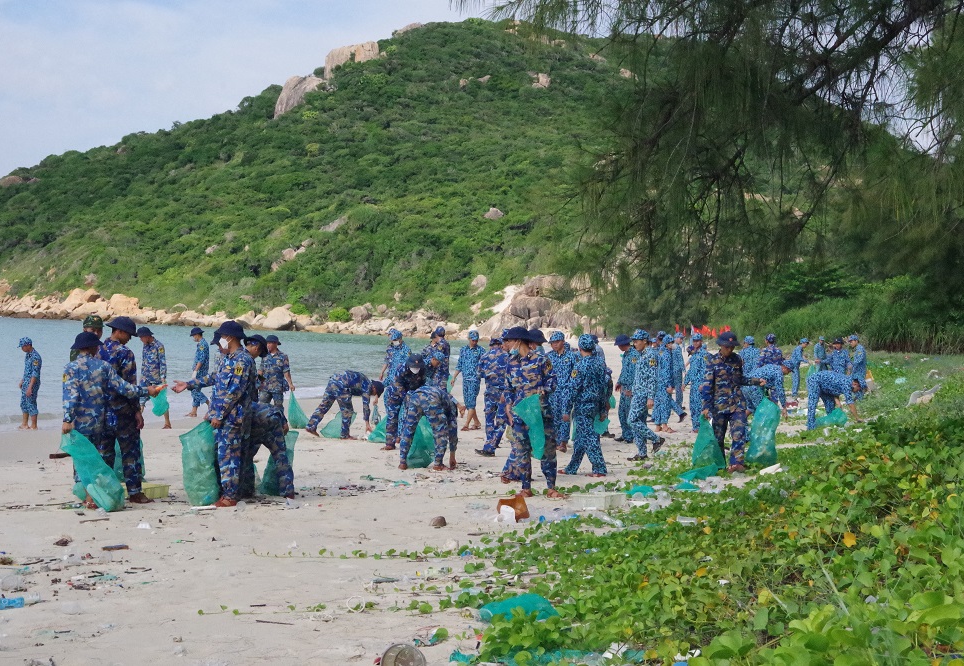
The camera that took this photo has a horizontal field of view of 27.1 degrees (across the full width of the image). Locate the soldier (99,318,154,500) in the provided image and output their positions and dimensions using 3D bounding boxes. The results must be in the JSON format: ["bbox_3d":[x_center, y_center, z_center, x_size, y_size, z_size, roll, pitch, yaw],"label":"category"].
[{"bbox_3d":[-3.272,0.713,18.400,0.520,1.720,0.540,0,1,-6],"label":"soldier"}]

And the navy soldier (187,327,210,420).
[{"bbox_3d":[-5.256,0.731,37.000,0.500,1.680,0.480,0,1,9],"label":"navy soldier"}]

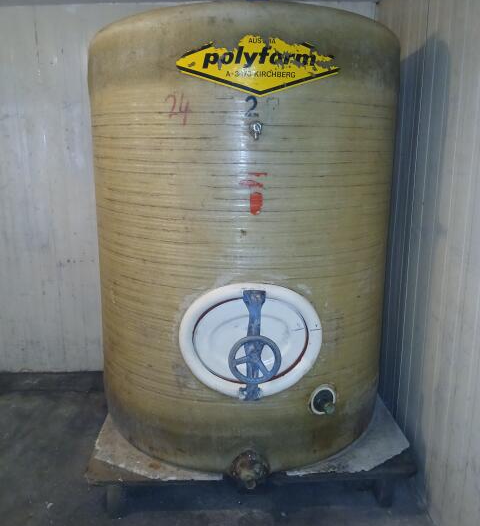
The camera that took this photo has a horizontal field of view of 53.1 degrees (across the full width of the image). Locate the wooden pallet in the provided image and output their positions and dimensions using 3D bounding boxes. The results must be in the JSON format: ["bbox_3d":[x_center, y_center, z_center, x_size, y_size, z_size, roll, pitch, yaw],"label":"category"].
[{"bbox_3d":[0.033,0.806,2.609,1.355,0.196,1.310,0,11,-3],"label":"wooden pallet"}]

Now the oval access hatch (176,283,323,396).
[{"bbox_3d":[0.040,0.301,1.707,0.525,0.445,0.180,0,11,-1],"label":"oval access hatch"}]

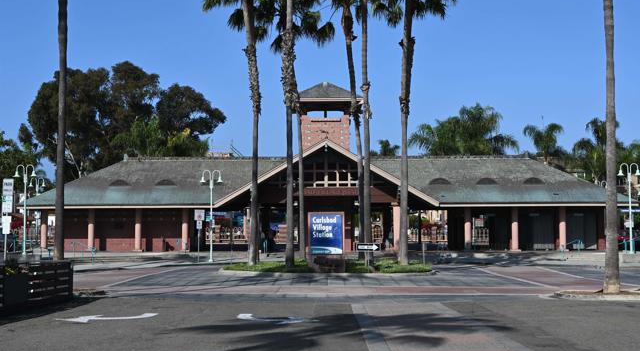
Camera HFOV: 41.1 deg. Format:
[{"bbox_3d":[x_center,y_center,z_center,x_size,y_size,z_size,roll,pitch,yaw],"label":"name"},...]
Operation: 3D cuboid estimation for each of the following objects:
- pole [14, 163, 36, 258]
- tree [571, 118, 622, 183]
[{"bbox_3d":[-16.899,2.014,48.977,1.280,5.250,0.380,0,-4,0],"label":"pole"},{"bbox_3d":[33.284,0.593,102.168,5.980,14.810,5.980,0,-4,0],"label":"tree"}]

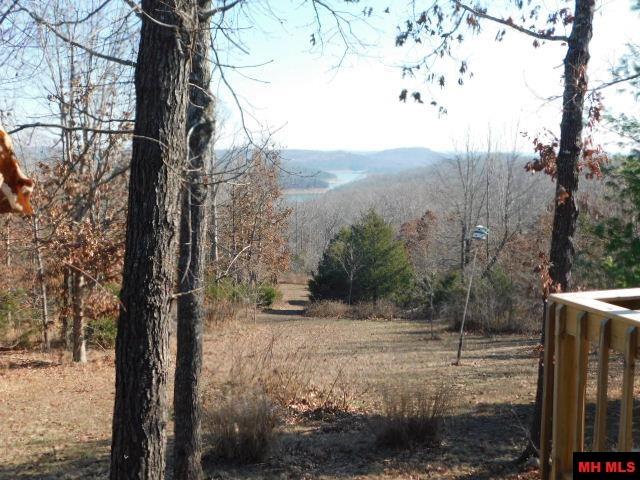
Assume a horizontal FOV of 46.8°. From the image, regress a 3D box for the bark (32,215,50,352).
[{"bbox_3d":[-8.398,1.342,22.300,0.340,4.200,0.300,-2,7,-21],"label":"bark"}]

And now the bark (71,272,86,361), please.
[{"bbox_3d":[-6.695,2.121,20.500,0.370,2.550,0.360,-2,6,-18],"label":"bark"}]

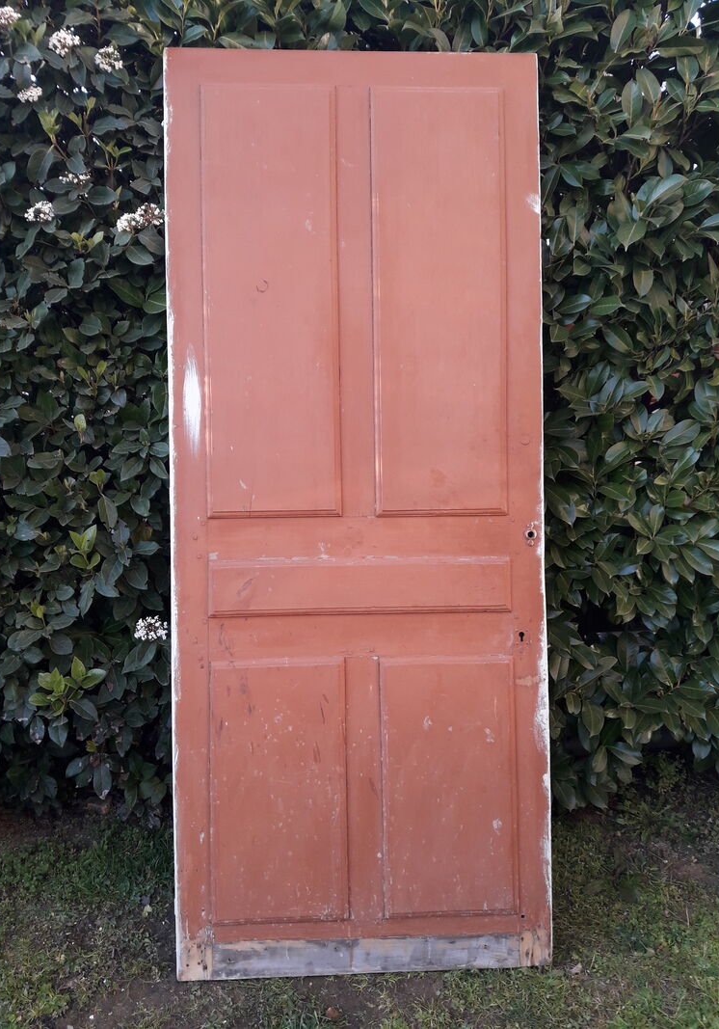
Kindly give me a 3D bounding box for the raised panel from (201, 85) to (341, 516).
[{"bbox_3d":[-0.194,-0.474,1.852,0.299,0.962,0.020,-1,0,-3],"label":"raised panel"}]

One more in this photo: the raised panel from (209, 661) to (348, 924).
[{"bbox_3d":[-0.177,0.615,1.850,0.302,0.585,0.020,-1,0,-3],"label":"raised panel"}]

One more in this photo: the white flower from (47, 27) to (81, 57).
[{"bbox_3d":[-0.725,-1.158,2.040,0.078,0.069,0.065,-1,7,-3],"label":"white flower"}]

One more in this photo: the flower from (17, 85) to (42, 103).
[{"bbox_3d":[-0.800,-1.022,2.020,0.063,0.043,0.058,-1,7,-3],"label":"flower"}]

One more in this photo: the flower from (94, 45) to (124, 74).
[{"bbox_3d":[-0.619,-1.121,2.050,0.069,0.069,0.065,-1,7,-3],"label":"flower"}]

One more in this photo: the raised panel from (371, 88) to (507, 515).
[{"bbox_3d":[0.181,-0.477,1.871,0.300,0.964,0.020,-1,0,-3],"label":"raised panel"}]

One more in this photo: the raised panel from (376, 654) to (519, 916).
[{"bbox_3d":[0.202,0.606,1.856,0.300,0.576,0.022,-1,0,-3],"label":"raised panel"}]

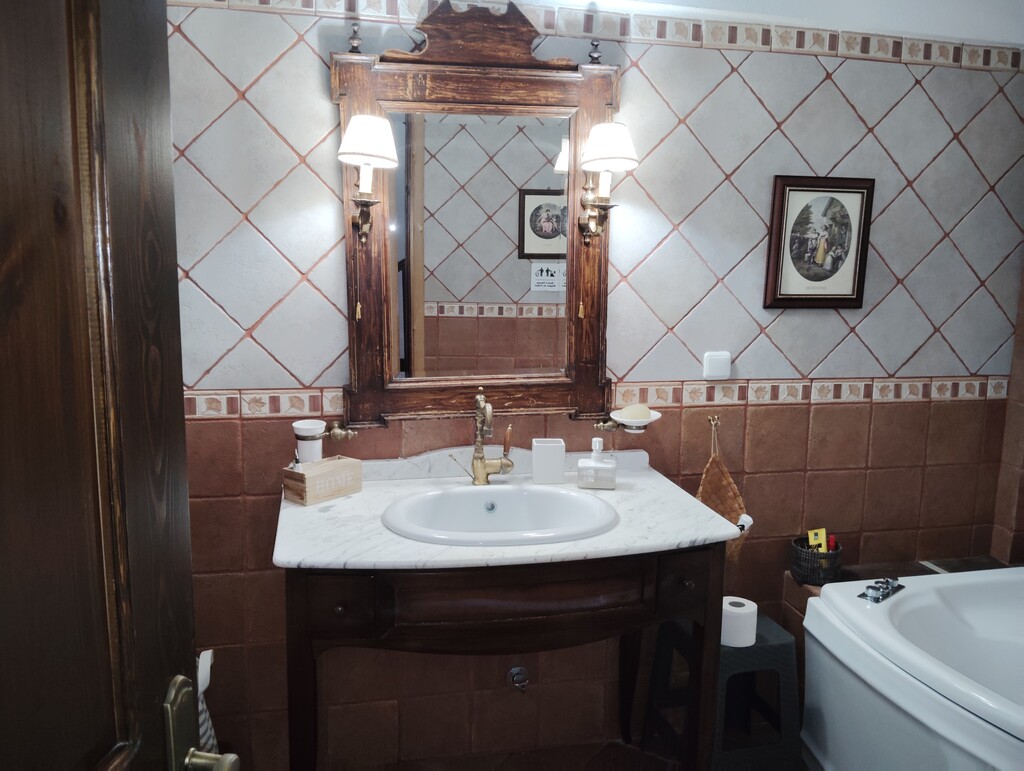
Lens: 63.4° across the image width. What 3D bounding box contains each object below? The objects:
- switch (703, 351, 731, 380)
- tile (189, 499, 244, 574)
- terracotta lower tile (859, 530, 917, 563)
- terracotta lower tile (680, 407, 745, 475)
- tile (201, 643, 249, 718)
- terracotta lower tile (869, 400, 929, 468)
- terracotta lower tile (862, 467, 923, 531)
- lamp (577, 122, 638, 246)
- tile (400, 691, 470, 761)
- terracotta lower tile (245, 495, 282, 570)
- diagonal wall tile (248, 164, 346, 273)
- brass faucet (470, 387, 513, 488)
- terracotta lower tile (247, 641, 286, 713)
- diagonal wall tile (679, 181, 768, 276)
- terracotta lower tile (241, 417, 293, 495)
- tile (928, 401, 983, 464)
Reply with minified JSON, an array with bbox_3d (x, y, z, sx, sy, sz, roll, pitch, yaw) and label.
[{"bbox_3d":[0.586,-0.056,2.371,0.078,0.080,0.020,-1,9,-12],"label":"switch"},{"bbox_3d":[-0.810,0.389,2.176,0.200,0.200,0.012,-1,9,-12],"label":"tile"},{"bbox_3d":[1.174,0.504,2.592,0.198,0.105,0.011,-1,8,-12],"label":"terracotta lower tile"},{"bbox_3d":[0.585,0.159,2.420,0.200,0.200,0.010,-1,9,-12],"label":"terracotta lower tile"},{"bbox_3d":[-0.802,0.784,2.192,0.198,0.198,0.011,-1,8,-12],"label":"tile"},{"bbox_3d":[1.164,0.149,2.513,0.197,0.200,0.014,-1,8,-12],"label":"terracotta lower tile"},{"bbox_3d":[1.194,0.357,2.609,0.200,0.200,0.012,-1,9,-12],"label":"terracotta lower tile"},{"bbox_3d":[0.232,-0.499,2.098,0.143,0.290,0.205,-1,9,-12],"label":"lamp"},{"bbox_3d":[-0.219,0.983,2.380,0.200,0.197,0.010,-1,9,-12],"label":"tile"},{"bbox_3d":[-0.603,0.386,2.198,0.200,0.200,0.010,-1,9,-12],"label":"terracotta lower tile"},{"bbox_3d":[-0.518,-0.417,2.077,0.198,0.198,0.011,45,-3,-15],"label":"diagonal wall tile"},{"bbox_3d":[-0.038,0.141,2.159,0.111,0.255,0.140,-1,9,-12],"label":"brass faucet"},{"bbox_3d":[-0.600,0.772,2.212,0.200,0.200,0.014,-1,8,-12],"label":"terracotta lower tile"},{"bbox_3d":[0.595,-0.436,2.324,0.200,0.200,0.010,-45,15,-2],"label":"diagonal wall tile"},{"bbox_3d":[-0.606,0.181,2.187,0.200,0.200,0.012,-1,9,-12],"label":"terracotta lower tile"},{"bbox_3d":[1.376,0.146,2.584,0.198,0.198,0.011,-1,8,-12],"label":"tile"}]

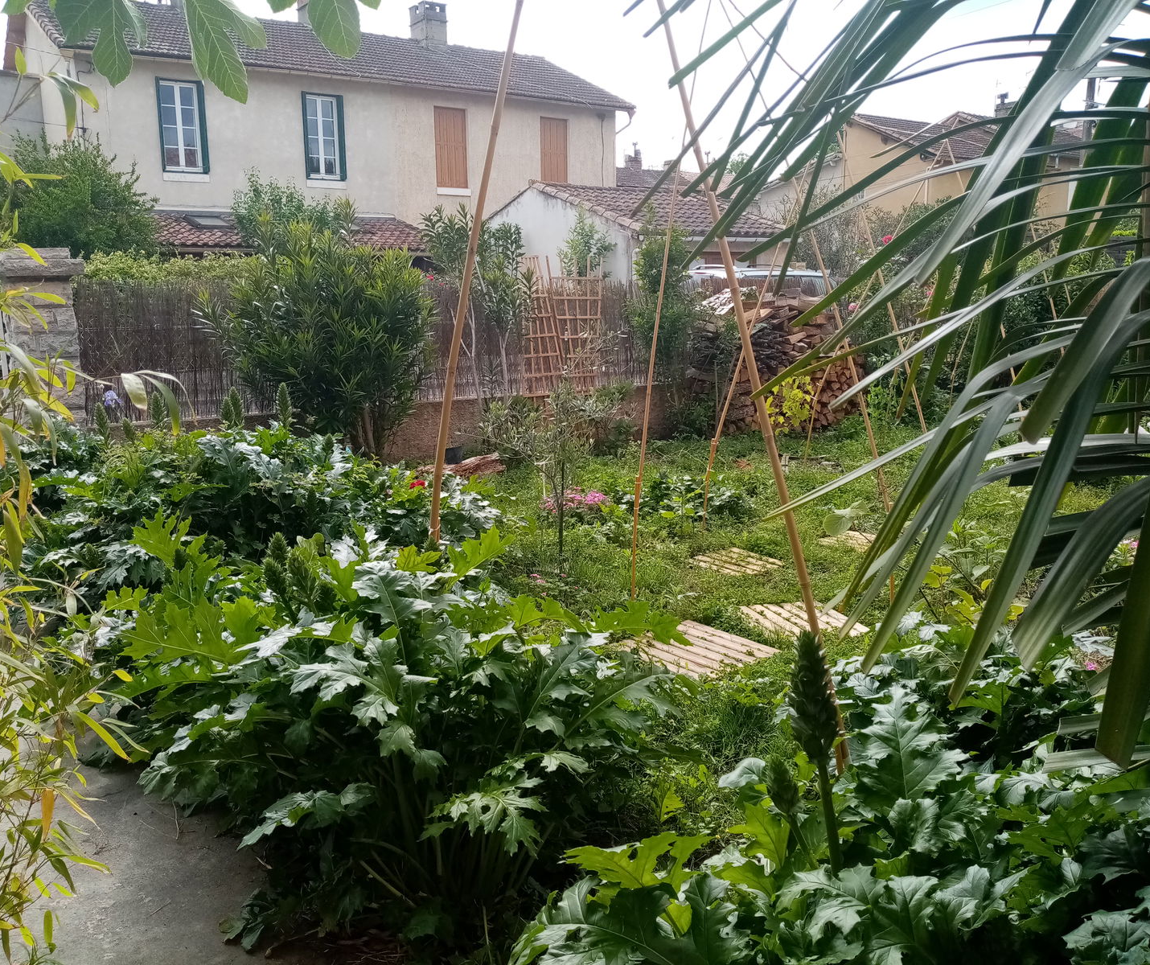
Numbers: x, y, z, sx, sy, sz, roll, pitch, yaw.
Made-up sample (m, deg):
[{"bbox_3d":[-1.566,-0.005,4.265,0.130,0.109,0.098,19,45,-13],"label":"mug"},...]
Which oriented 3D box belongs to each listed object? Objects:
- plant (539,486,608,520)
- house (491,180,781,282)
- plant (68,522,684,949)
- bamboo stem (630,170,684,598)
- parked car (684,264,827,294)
[{"bbox_3d":[0.003,0.155,6.602,0.480,0.260,0.420,0,11,0],"label":"plant"},{"bbox_3d":[0.673,-3.999,18.695,3.469,3.307,6.446,-8,13,-33],"label":"house"},{"bbox_3d":[-0.638,0.560,2.986,1.600,0.880,1.300,-4,12,-20],"label":"plant"},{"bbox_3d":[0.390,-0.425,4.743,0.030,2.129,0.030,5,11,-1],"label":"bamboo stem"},{"bbox_3d":[3.597,-2.562,15.638,4.350,1.660,1.800,-8,13,-33],"label":"parked car"}]

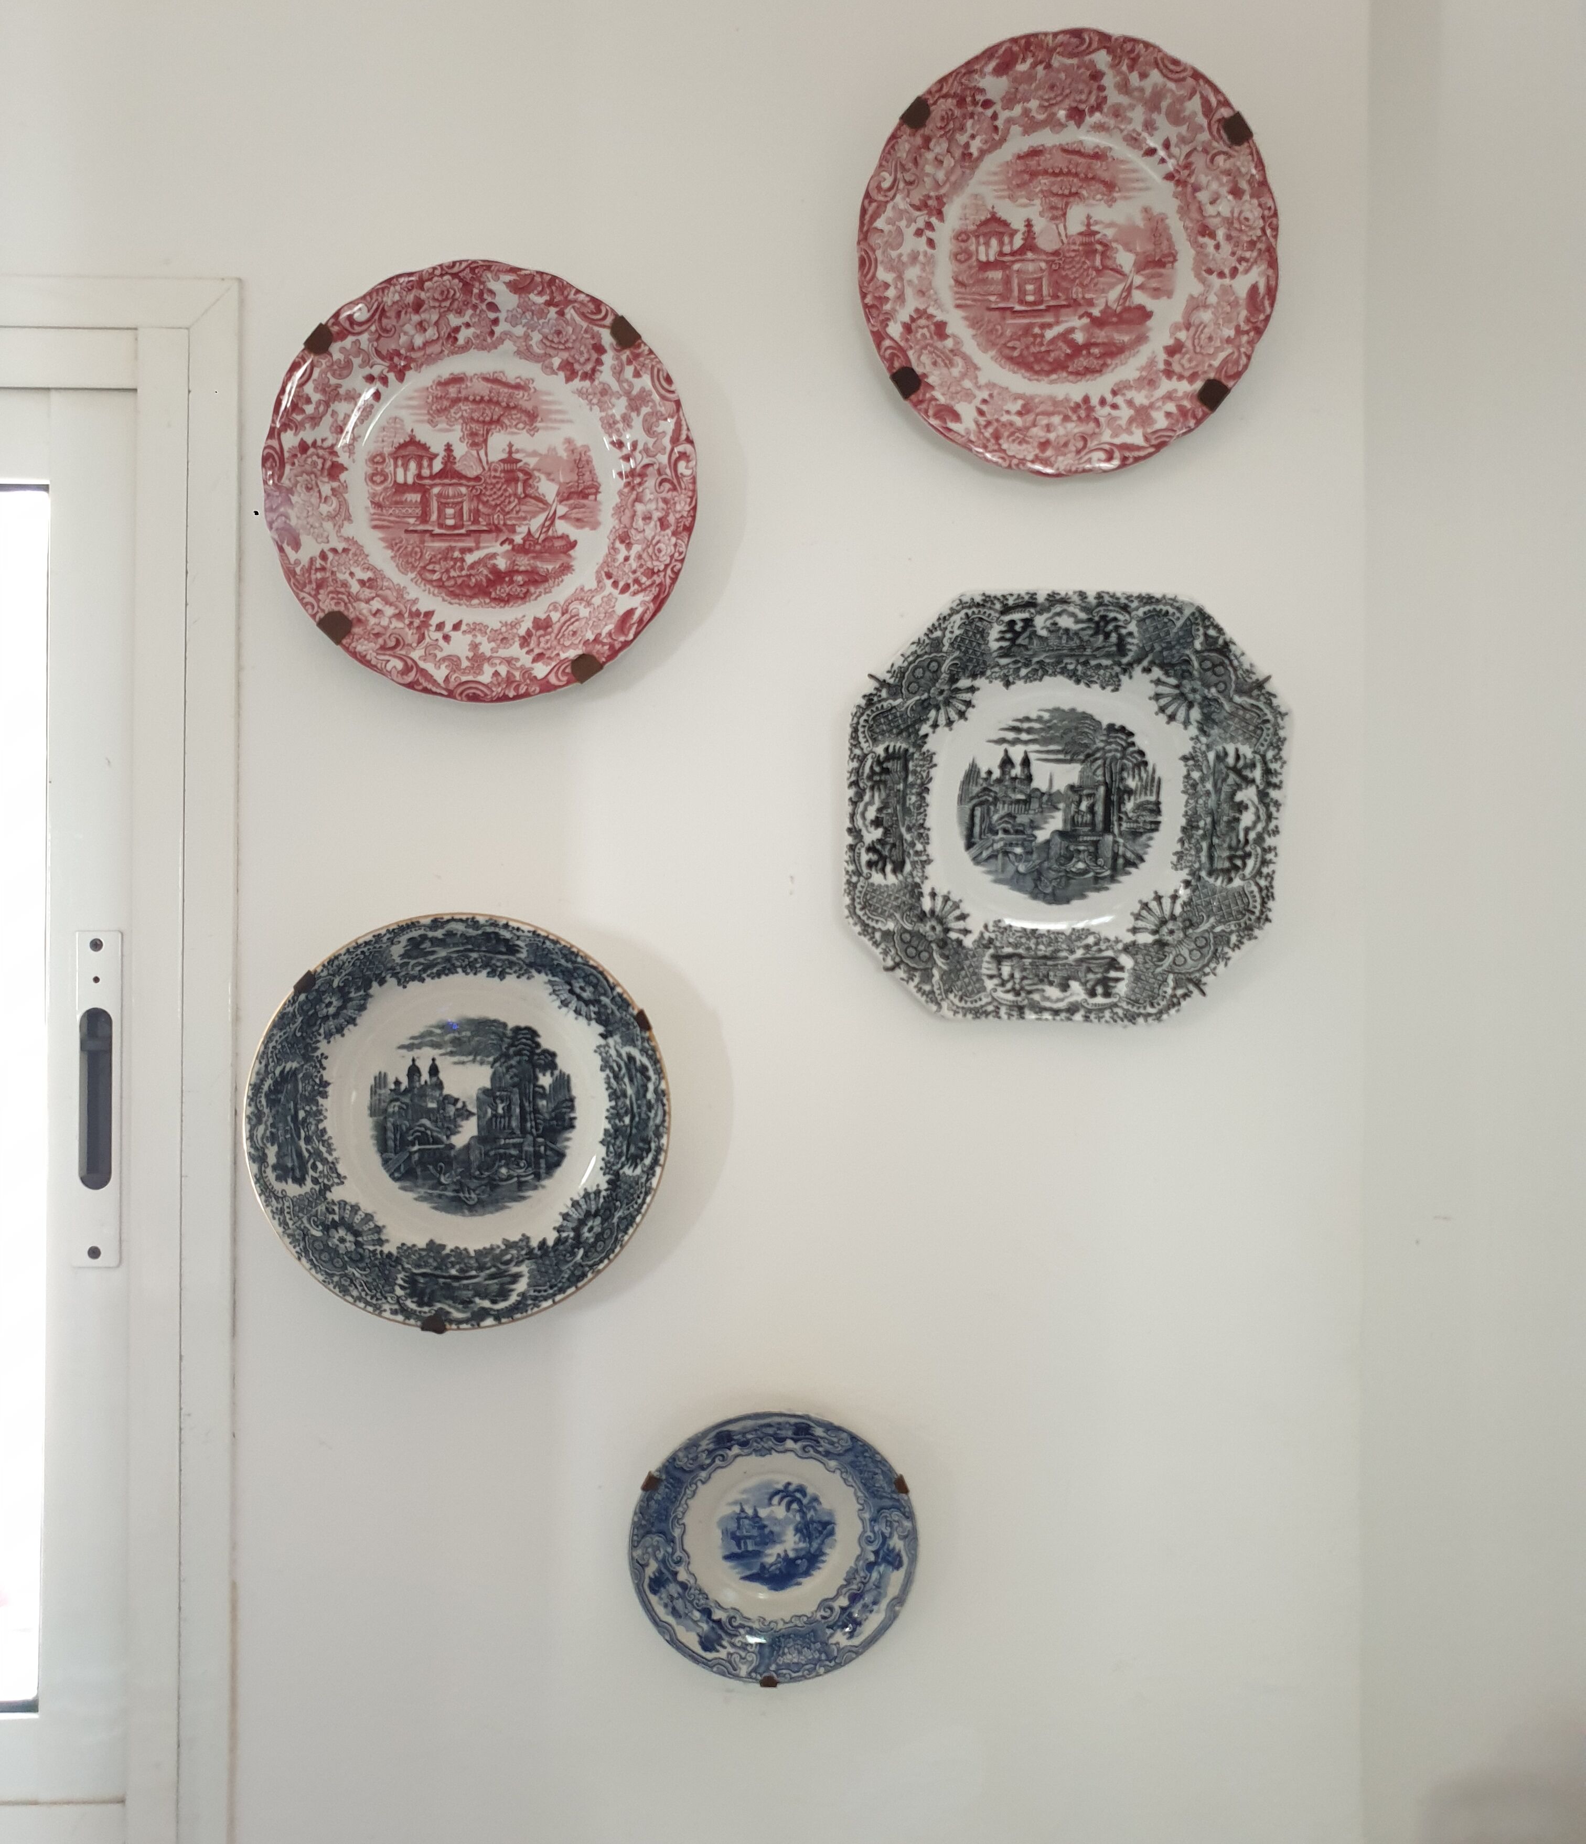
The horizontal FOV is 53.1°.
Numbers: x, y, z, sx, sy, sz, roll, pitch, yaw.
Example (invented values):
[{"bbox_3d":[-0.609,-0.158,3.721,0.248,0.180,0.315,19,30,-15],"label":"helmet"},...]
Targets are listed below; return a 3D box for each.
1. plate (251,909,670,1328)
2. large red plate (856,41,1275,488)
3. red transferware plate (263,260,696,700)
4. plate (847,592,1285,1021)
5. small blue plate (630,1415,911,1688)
[{"bbox_3d":[-0.188,0.110,0.912,0.239,0.239,0.042,0,7,-1],"label":"plate"},{"bbox_3d":[0.159,-0.385,0.927,0.250,0.252,0.028,0,8,-1],"label":"large red plate"},{"bbox_3d":[-0.178,-0.252,0.917,0.250,0.250,0.028,0,6,-1],"label":"red transferware plate"},{"bbox_3d":[0.155,-0.067,0.918,0.251,0.250,0.030,0,7,-1],"label":"plate"},{"bbox_3d":[-0.011,0.360,0.925,0.167,0.167,0.022,0,7,-1],"label":"small blue plate"}]

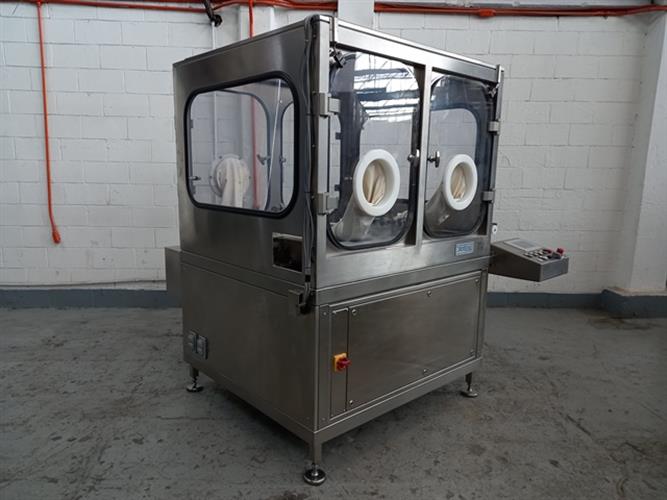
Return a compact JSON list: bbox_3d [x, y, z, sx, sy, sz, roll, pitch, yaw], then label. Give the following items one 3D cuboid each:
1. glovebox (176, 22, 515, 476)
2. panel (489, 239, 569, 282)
[{"bbox_3d":[0.005,-0.065,2.903,1.353,1.976,1.282,-8,13,-41],"label":"glovebox"},{"bbox_3d":[1.257,0.059,3.082,0.380,0.188,0.333,-8,13,-41],"label":"panel"}]

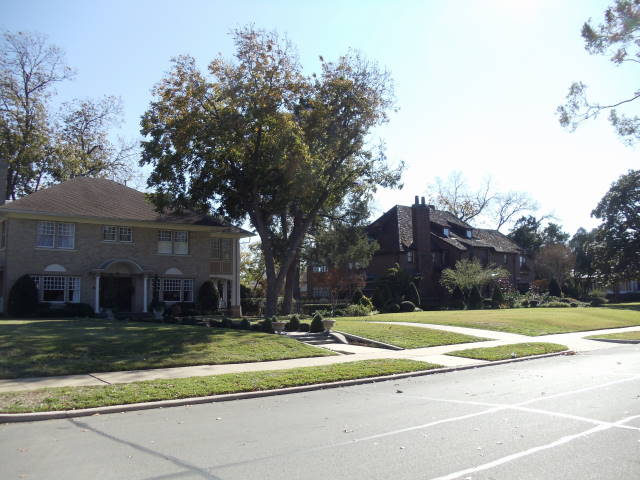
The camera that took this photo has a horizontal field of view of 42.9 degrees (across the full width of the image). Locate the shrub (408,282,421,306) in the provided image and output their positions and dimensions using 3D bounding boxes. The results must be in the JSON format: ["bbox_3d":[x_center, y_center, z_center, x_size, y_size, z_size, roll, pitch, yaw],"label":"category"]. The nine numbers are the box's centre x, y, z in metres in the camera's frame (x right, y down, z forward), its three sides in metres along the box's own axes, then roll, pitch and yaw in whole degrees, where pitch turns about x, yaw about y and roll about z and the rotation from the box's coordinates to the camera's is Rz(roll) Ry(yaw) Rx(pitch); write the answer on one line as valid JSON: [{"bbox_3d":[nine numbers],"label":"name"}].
[{"bbox_3d":[7.493,4.423,64.851,1.200,2.070,1.150,0,-4,7],"label":"shrub"}]

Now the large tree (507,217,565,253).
[{"bbox_3d":[27.806,2.493,104.000,7.670,10.990,7.670,0,-4,0],"label":"large tree"}]

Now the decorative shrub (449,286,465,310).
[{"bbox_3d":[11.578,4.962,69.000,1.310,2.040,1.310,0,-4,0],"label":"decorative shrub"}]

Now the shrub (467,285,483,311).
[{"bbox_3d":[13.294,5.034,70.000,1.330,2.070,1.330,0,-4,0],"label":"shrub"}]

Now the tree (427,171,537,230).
[{"bbox_3d":[20.906,-0.249,105.308,14.240,17.660,12.500,-1,-4,11],"label":"tree"}]

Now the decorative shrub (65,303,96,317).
[{"bbox_3d":[-13.788,4.001,46.832,1.610,0.800,1.200,1,-4,-16],"label":"decorative shrub"}]

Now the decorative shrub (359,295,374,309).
[{"bbox_3d":[3.078,4.136,53.842,1.190,1.060,1.100,0,-4,3],"label":"decorative shrub"}]

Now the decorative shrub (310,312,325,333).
[{"bbox_3d":[-0.095,3.129,30.853,0.530,0.750,0.520,0,-4,0],"label":"decorative shrub"}]

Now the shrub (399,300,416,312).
[{"bbox_3d":[7.031,5.313,65.000,1.280,0.880,1.280,0,-4,0],"label":"shrub"}]

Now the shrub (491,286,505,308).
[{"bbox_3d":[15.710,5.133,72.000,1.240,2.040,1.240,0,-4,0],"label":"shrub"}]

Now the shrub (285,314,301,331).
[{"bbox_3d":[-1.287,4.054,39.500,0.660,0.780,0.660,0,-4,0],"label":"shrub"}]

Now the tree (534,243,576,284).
[{"bbox_3d":[26.049,3.586,89.982,4.650,6.640,4.500,-1,-4,16],"label":"tree"}]

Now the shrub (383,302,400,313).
[{"bbox_3d":[4.993,4.713,56.807,1.260,0.700,1.150,0,-4,5],"label":"shrub"}]

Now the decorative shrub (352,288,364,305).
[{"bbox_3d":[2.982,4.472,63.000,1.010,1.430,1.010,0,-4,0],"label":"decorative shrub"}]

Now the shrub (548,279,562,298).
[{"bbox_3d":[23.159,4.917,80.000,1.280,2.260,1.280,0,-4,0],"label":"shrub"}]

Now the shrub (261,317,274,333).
[{"bbox_3d":[-1.946,3.132,30.151,0.520,0.590,0.500,0,-4,-4],"label":"shrub"}]

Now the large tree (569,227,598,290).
[{"bbox_3d":[35.248,3.186,108.000,5.580,9.960,5.580,0,-4,0],"label":"large tree"}]

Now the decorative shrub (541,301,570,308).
[{"bbox_3d":[21.355,5.849,73.769,2.720,0.720,1.700,-1,-4,16],"label":"decorative shrub"}]

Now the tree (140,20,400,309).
[{"bbox_3d":[-2.702,-3.845,44.407,14.190,15.970,12.500,0,-4,-4],"label":"tree"}]

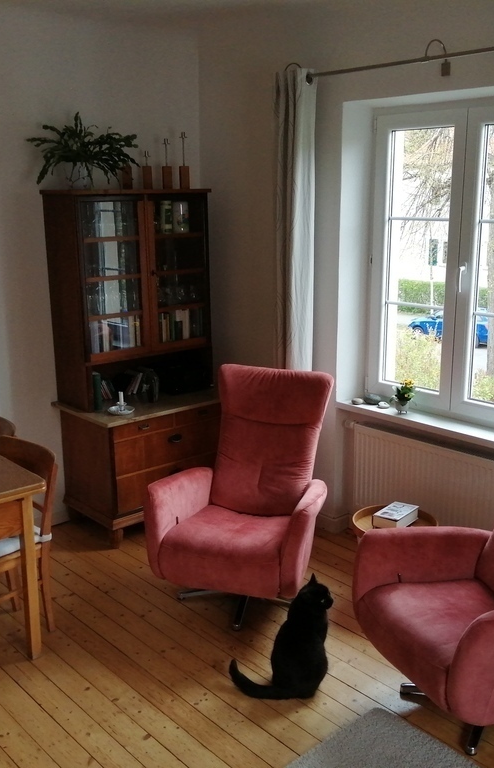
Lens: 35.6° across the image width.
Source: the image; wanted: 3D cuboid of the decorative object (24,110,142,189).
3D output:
[{"bbox_3d":[-0.863,-1.236,4.108,0.539,0.402,0.454,-12,18,-41],"label":"decorative object"}]

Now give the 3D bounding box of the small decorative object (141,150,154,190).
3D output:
[{"bbox_3d":[-0.576,-1.234,4.457,0.047,0.218,0.047,-2,13,-7],"label":"small decorative object"}]

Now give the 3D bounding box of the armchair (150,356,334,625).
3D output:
[{"bbox_3d":[0.025,0.498,3.561,0.740,1.070,0.870,5,15,19],"label":"armchair"}]

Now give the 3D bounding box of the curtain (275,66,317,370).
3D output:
[{"bbox_3d":[0.257,-0.387,4.187,0.130,2.450,0.190,-13,19,-41],"label":"curtain"}]

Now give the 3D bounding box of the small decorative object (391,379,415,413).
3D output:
[{"bbox_3d":[0.848,0.061,4.161,0.106,0.182,0.110,0,13,0],"label":"small decorative object"}]

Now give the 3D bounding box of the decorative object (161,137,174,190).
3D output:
[{"bbox_3d":[-0.467,-1.294,4.545,0.047,0.294,0.047,0,13,0],"label":"decorative object"}]

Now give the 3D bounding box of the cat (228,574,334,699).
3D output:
[{"bbox_3d":[0.141,0.967,3.016,0.440,0.420,0.360,7,16,28],"label":"cat"}]

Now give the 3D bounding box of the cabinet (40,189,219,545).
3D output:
[{"bbox_3d":[-0.580,-0.124,4.365,0.900,1.900,0.600,-13,19,-41],"label":"cabinet"}]

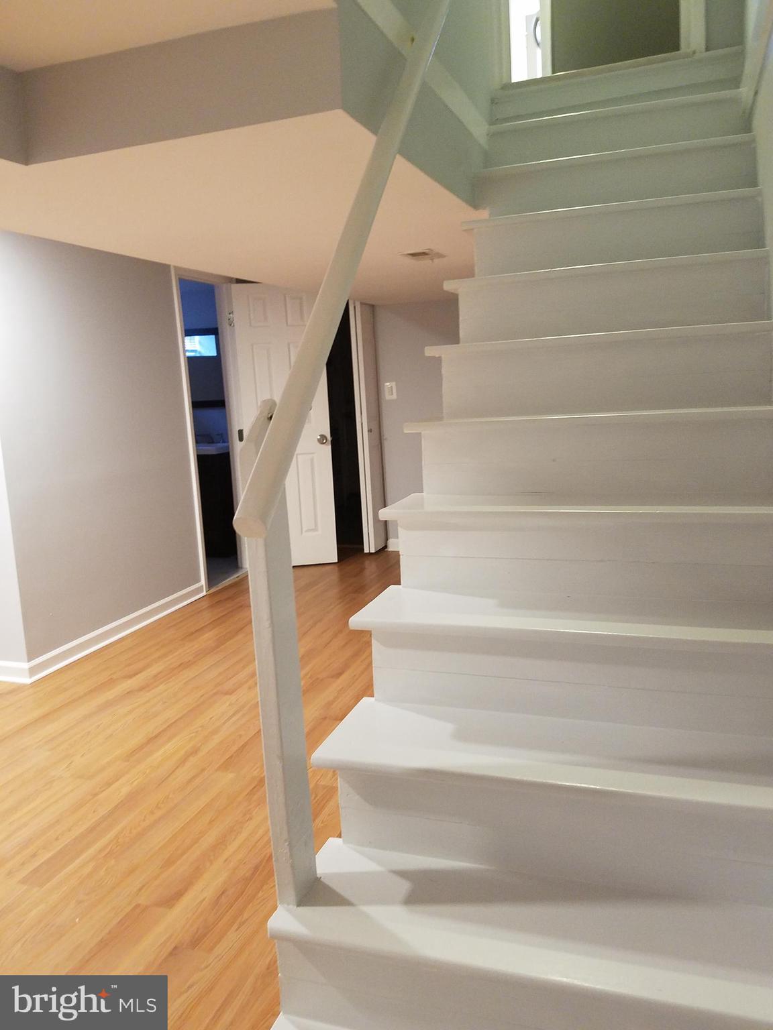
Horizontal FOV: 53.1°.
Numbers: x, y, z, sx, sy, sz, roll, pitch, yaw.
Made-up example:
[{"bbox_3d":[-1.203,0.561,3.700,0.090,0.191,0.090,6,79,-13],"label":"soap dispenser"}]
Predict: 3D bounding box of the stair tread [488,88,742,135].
[{"bbox_3d":[0.855,-1.476,2.910,0.910,0.025,0.272,1,11,20],"label":"stair tread"}]

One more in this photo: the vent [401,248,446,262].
[{"bbox_3d":[0.182,-1.185,3.524,0.155,0.015,0.250,1,11,20],"label":"vent"}]

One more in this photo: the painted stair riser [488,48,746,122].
[{"bbox_3d":[0.901,-1.607,3.019,0.900,0.191,0.022,1,11,20],"label":"painted stair riser"}]

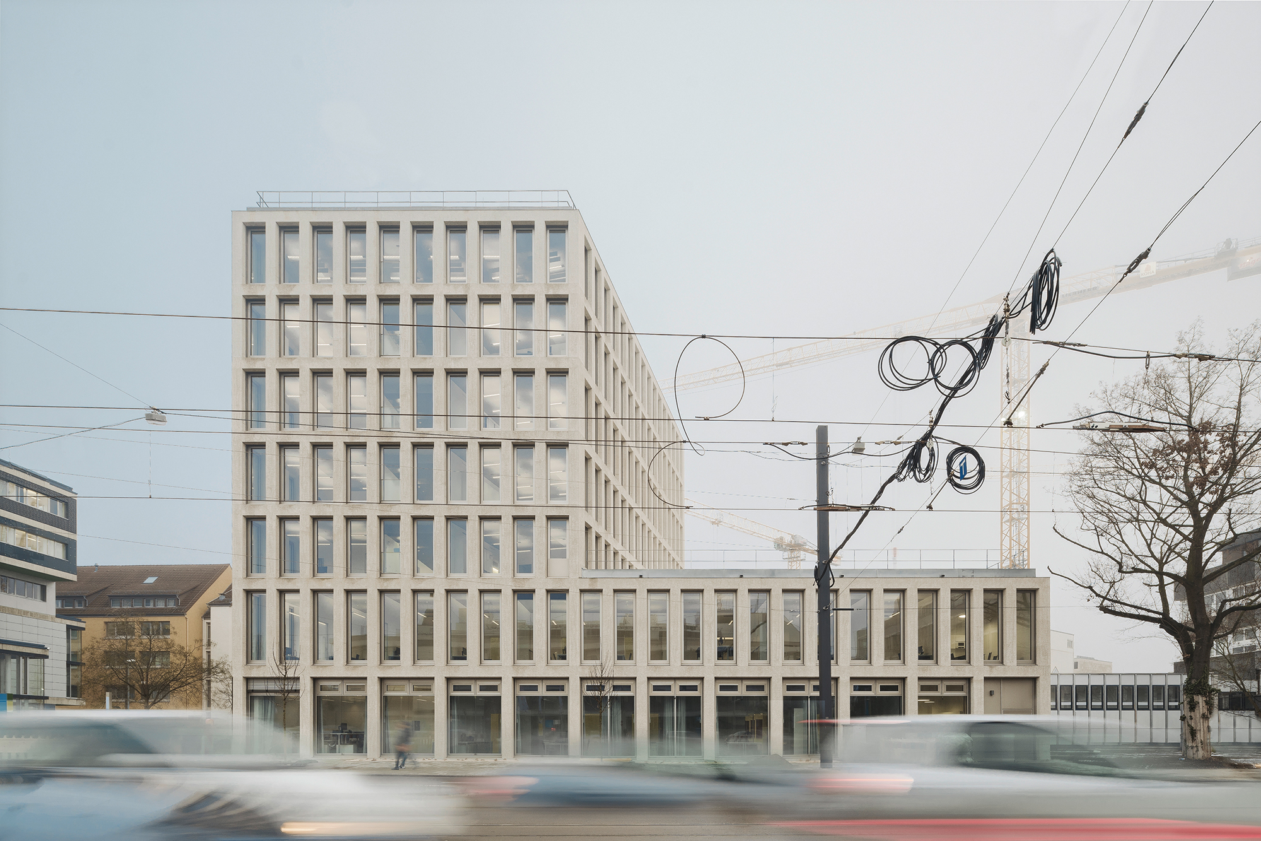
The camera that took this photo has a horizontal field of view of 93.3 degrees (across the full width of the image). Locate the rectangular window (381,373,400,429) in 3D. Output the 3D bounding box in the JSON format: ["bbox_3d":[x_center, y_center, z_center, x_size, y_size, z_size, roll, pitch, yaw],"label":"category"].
[{"bbox_3d":[-11.667,-0.933,28.900,0.970,2.726,0.150,0,0,0],"label":"rectangular window"}]

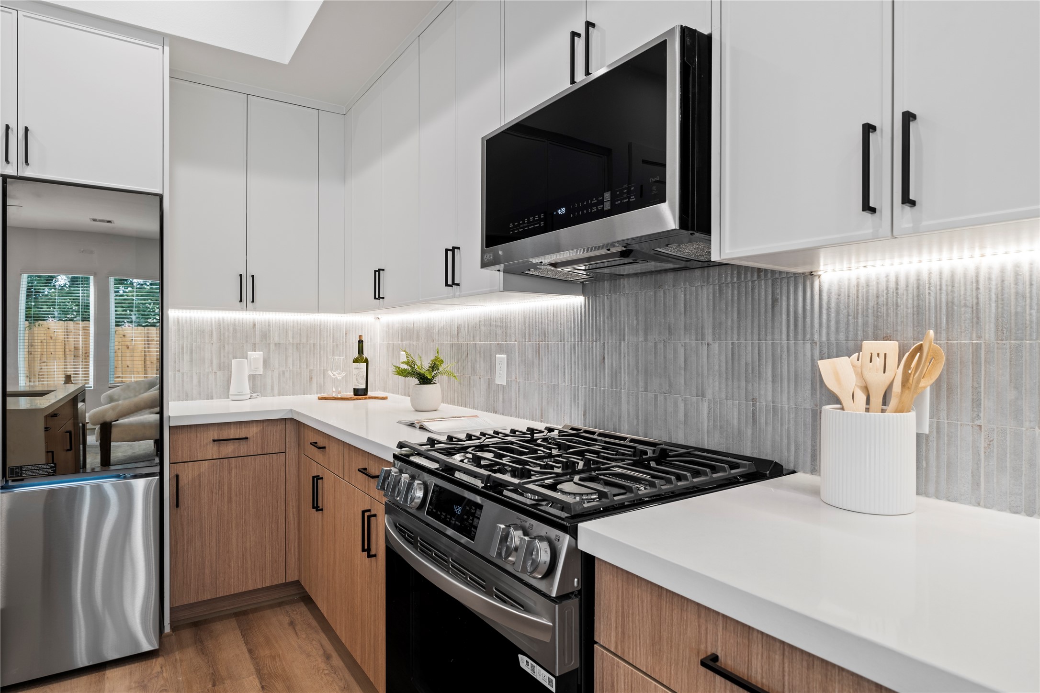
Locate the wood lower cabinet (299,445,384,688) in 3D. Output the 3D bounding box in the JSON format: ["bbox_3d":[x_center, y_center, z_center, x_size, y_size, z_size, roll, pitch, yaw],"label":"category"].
[{"bbox_3d":[-0.415,0.768,2.359,0.627,0.875,1.315,0,1,-34],"label":"wood lower cabinet"}]

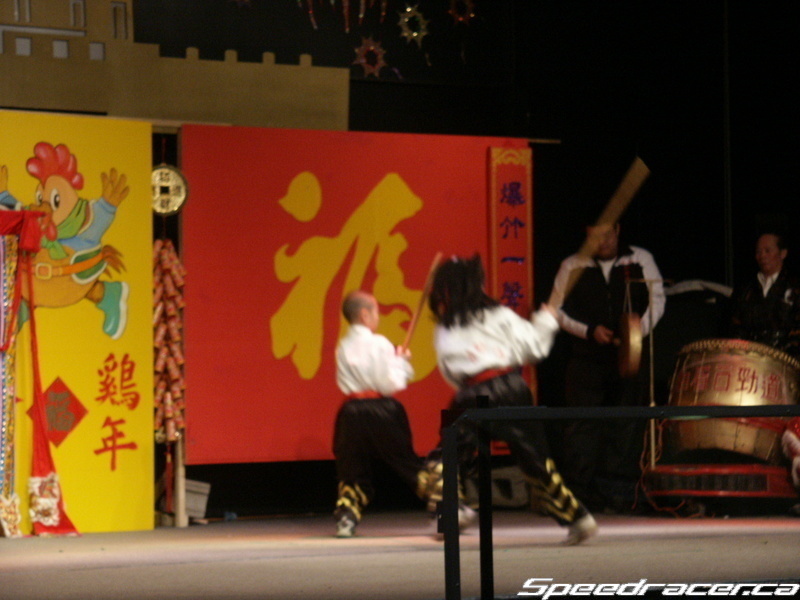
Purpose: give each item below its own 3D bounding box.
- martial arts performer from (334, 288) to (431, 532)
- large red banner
[{"bbox_3d":[-0.070,0.593,18.000,0.450,1.290,0.550,-1,-1,45],"label":"martial arts performer"},{"bbox_3d":[-0.220,-0.030,19.500,2.480,1.860,0.060,0,-1,-38],"label":"large red banner"}]

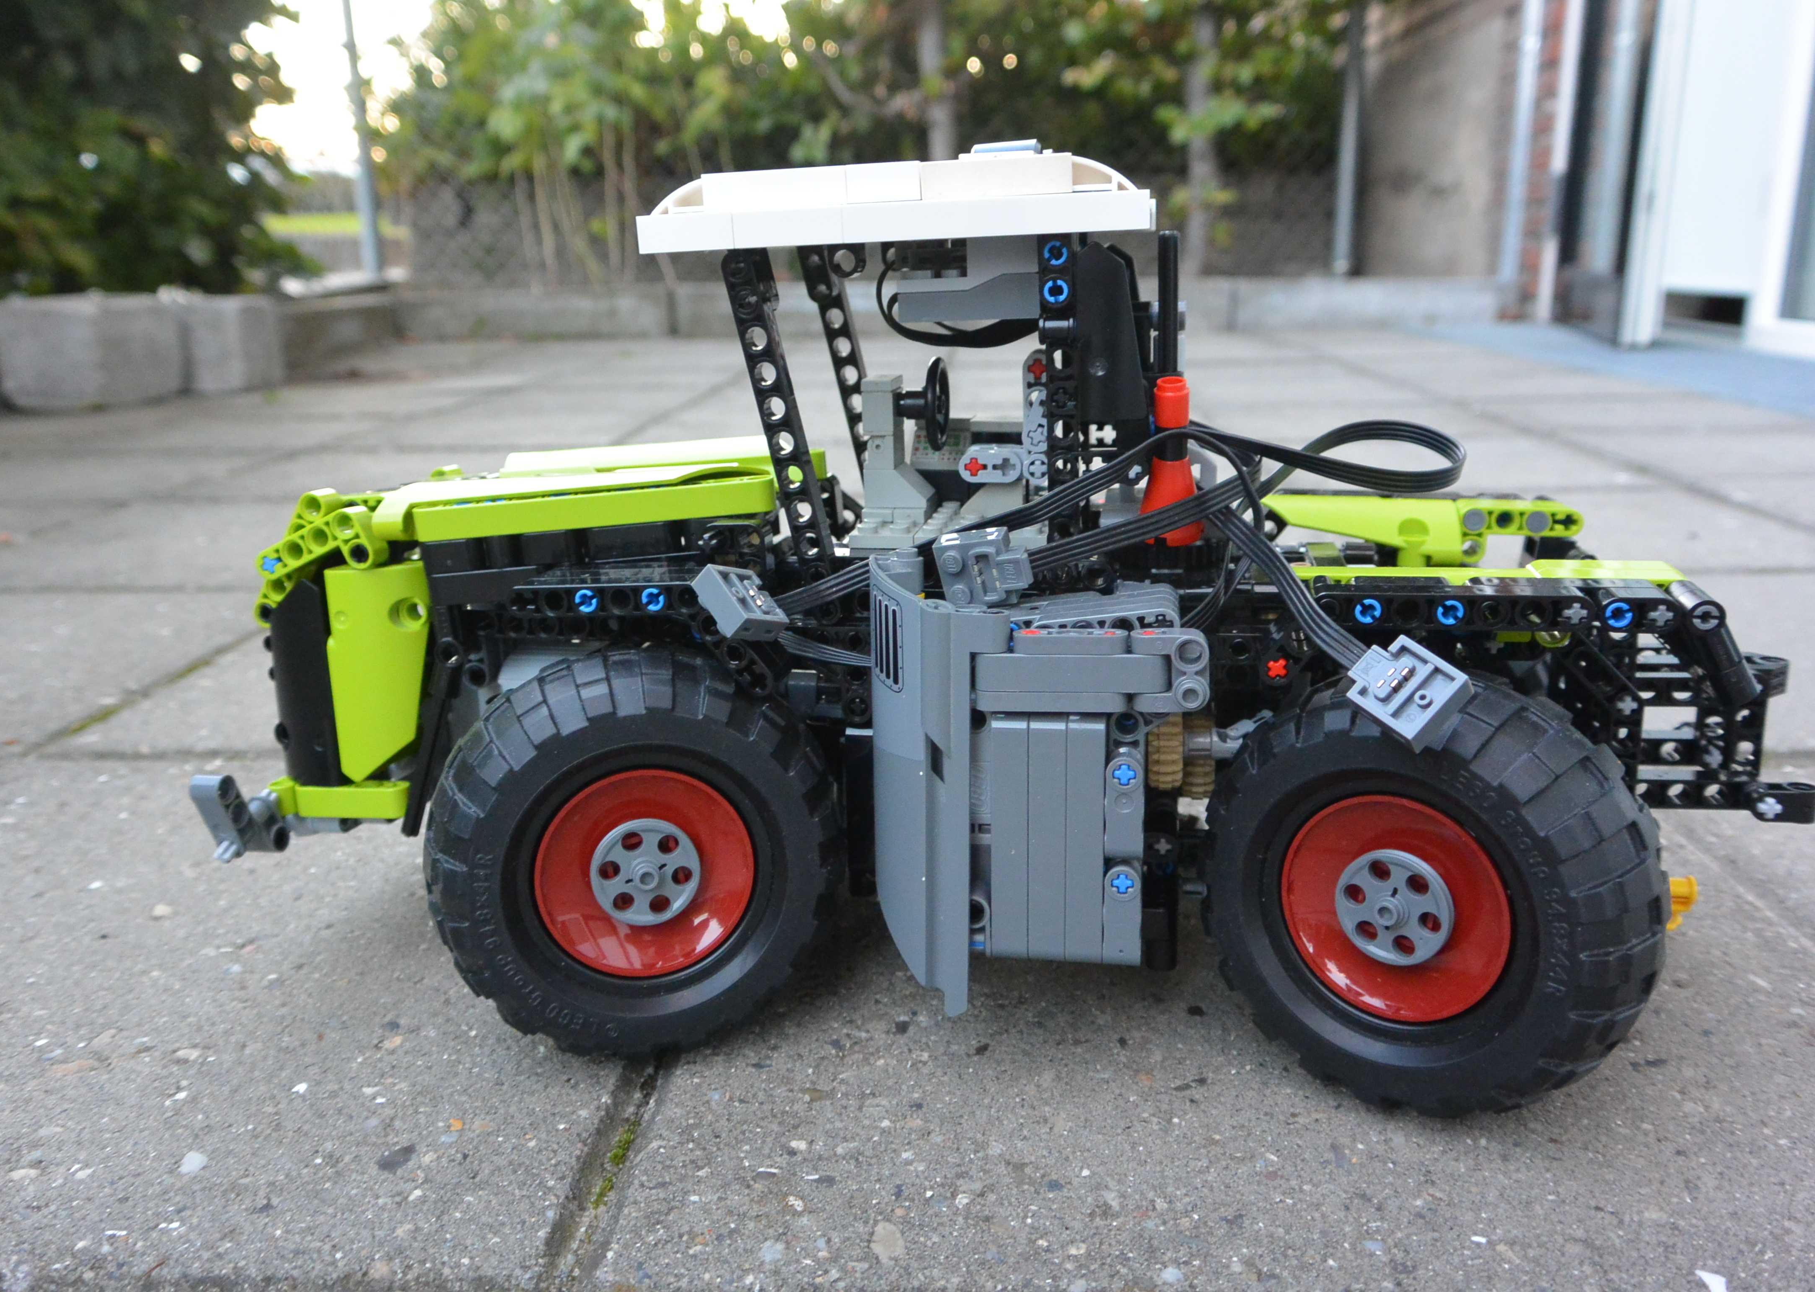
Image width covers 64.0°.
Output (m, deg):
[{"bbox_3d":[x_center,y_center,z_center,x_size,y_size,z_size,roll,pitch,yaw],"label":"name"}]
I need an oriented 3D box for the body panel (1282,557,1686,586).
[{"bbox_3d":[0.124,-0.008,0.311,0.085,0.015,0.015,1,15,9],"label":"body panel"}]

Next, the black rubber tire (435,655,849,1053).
[{"bbox_3d":[-0.062,0.048,0.339,0.095,0.095,0.044,-6,16,-16],"label":"black rubber tire"}]

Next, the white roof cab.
[{"bbox_3d":[0.004,-0.109,0.352,0.113,0.021,0.104,0,16,10],"label":"white roof cab"}]

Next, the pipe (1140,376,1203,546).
[{"bbox_3d":[0.065,-0.045,0.354,0.016,0.039,0.016,1,15,9],"label":"pipe"}]

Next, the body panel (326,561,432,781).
[{"bbox_3d":[-0.124,0.006,0.351,0.026,0.054,0.012,1,15,9],"label":"body panel"}]

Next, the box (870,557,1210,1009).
[{"bbox_3d":[0.025,0.029,0.320,0.077,0.087,0.052,1,16,10],"label":"box"}]

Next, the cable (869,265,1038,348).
[{"bbox_3d":[0.012,-0.081,0.346,0.040,0.021,0.020,1,16,10],"label":"cable"}]

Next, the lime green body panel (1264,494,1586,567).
[{"bbox_3d":[0.143,-0.033,0.410,0.086,0.018,0.016,1,15,9],"label":"lime green body panel"}]

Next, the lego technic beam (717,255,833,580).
[{"bbox_3d":[-0.027,-0.047,0.335,0.008,0.088,0.008,-11,14,13],"label":"lego technic beam"}]

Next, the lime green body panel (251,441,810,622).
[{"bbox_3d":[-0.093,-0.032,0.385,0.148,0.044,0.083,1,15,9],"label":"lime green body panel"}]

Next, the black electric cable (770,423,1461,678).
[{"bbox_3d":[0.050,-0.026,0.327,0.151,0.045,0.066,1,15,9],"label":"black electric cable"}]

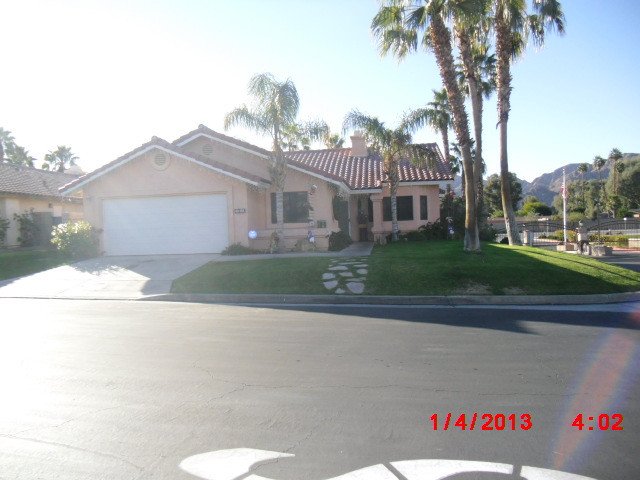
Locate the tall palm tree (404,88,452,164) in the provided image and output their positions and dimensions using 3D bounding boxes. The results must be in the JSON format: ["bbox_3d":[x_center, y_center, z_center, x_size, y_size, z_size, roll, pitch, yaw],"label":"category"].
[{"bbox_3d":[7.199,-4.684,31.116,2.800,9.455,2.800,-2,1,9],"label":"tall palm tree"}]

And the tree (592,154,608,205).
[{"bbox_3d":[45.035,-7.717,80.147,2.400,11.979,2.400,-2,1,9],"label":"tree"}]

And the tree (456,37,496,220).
[{"bbox_3d":[9.512,-6.110,30.147,2.500,12.008,2.500,-2,1,9],"label":"tree"}]

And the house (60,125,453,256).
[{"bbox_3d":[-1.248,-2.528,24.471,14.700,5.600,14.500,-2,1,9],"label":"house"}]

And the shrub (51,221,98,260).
[{"bbox_3d":[-8.835,0.006,18.039,1.600,1.380,1.450,-2,1,9],"label":"shrub"}]

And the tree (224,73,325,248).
[{"bbox_3d":[-1.611,-2.746,17.678,3.200,6.325,3.200,-2,1,9],"label":"tree"}]

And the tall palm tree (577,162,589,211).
[{"bbox_3d":[43.717,-7.325,83.137,2.100,11.130,2.100,-2,1,9],"label":"tall palm tree"}]

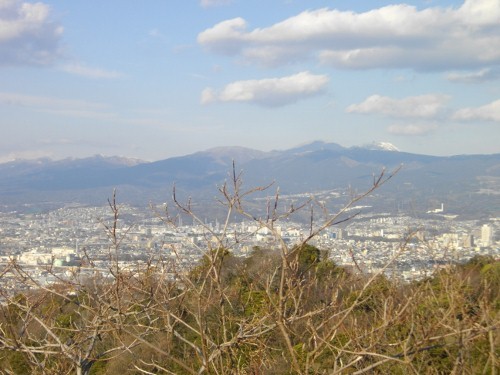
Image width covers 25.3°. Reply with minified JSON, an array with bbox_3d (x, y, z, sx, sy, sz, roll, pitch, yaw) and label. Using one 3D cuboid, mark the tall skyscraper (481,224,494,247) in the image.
[{"bbox_3d":[939.579,191.081,4400.000,32.000,87.000,30.000,-1,-1,33],"label":"tall skyscraper"}]

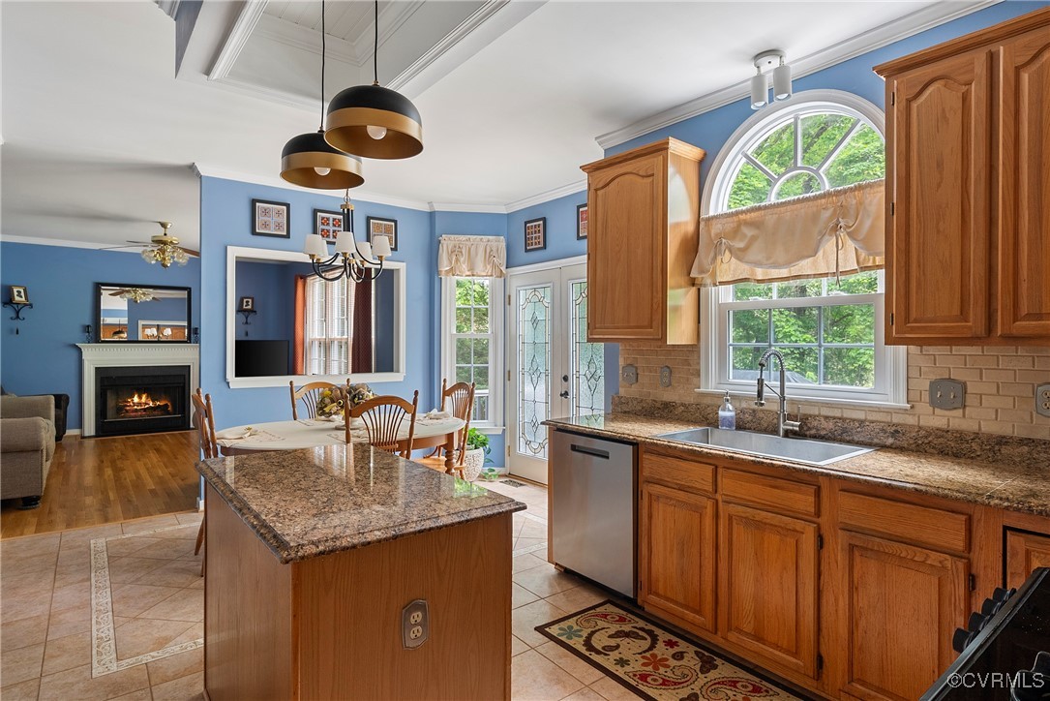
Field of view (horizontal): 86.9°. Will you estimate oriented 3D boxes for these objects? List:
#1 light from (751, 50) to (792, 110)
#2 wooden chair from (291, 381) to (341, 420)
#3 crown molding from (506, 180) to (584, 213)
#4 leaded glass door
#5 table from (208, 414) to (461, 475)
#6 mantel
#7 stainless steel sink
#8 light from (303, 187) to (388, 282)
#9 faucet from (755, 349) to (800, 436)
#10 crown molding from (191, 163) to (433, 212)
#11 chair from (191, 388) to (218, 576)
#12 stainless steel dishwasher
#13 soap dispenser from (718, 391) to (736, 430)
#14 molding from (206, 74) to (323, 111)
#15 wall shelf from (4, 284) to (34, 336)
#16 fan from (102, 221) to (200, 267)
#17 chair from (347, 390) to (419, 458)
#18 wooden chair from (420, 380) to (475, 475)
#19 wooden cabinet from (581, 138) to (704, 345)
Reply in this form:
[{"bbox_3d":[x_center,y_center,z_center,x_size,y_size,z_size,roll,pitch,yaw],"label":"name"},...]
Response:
[{"bbox_3d":[1.166,-1.301,2.663,0.150,0.226,0.205,0,1,-39],"label":"light"},{"bbox_3d":[-1.529,0.771,4.366,0.510,1.060,0.540,0,1,-43],"label":"wooden chair"},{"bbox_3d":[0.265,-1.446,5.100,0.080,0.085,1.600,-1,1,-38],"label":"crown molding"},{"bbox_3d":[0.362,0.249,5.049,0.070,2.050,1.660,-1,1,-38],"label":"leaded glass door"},{"bbox_3d":[-1.242,0.913,3.918,1.640,0.760,1.300,-1,1,-38],"label":"table"},{"bbox_3d":[-5.825,0.575,8.485,1.620,1.340,0.210,0,1,-39],"label":"mantel"},{"bbox_3d":[1.049,0.523,2.523,0.520,0.215,0.790,0,1,-39],"label":"stainless steel sink"},{"bbox_3d":[-1.266,-0.812,3.941,0.610,0.650,0.610,0,1,-39],"label":"light"},{"bbox_3d":[1.130,0.196,2.475,0.250,0.405,0.125,-1,1,-38],"label":"faucet"},{"bbox_3d":[-1.773,-1.393,4.885,2.040,0.100,0.090,0,1,-39],"label":"crown molding"},{"bbox_3d":[-1.755,0.776,3.503,0.540,1.040,0.480,-1,1,-38],"label":"chair"},{"bbox_3d":[0.600,0.860,3.185,0.610,0.800,0.605,0,1,-39],"label":"stainless steel dishwasher"},{"bbox_3d":[1.018,0.293,2.790,0.080,0.200,0.080,0,1,27],"label":"soap dispenser"},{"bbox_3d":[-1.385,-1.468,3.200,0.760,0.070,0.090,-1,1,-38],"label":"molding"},{"bbox_3d":[-6.955,-0.550,7.610,0.300,0.660,0.140,0,1,-39],"label":"wall shelf"},{"bbox_3d":[-4.250,-1.249,6.540,1.300,0.530,1.300,-1,1,-38],"label":"fan"},{"bbox_3d":[-0.982,0.775,3.538,0.480,1.040,0.540,-1,1,-38],"label":"chair"},{"bbox_3d":[-0.706,0.774,4.343,0.540,1.060,0.510,0,1,-39],"label":"wooden chair"},{"bbox_3d":[0.696,-0.586,3.314,0.365,1.100,0.670,0,1,-39],"label":"wooden cabinet"}]

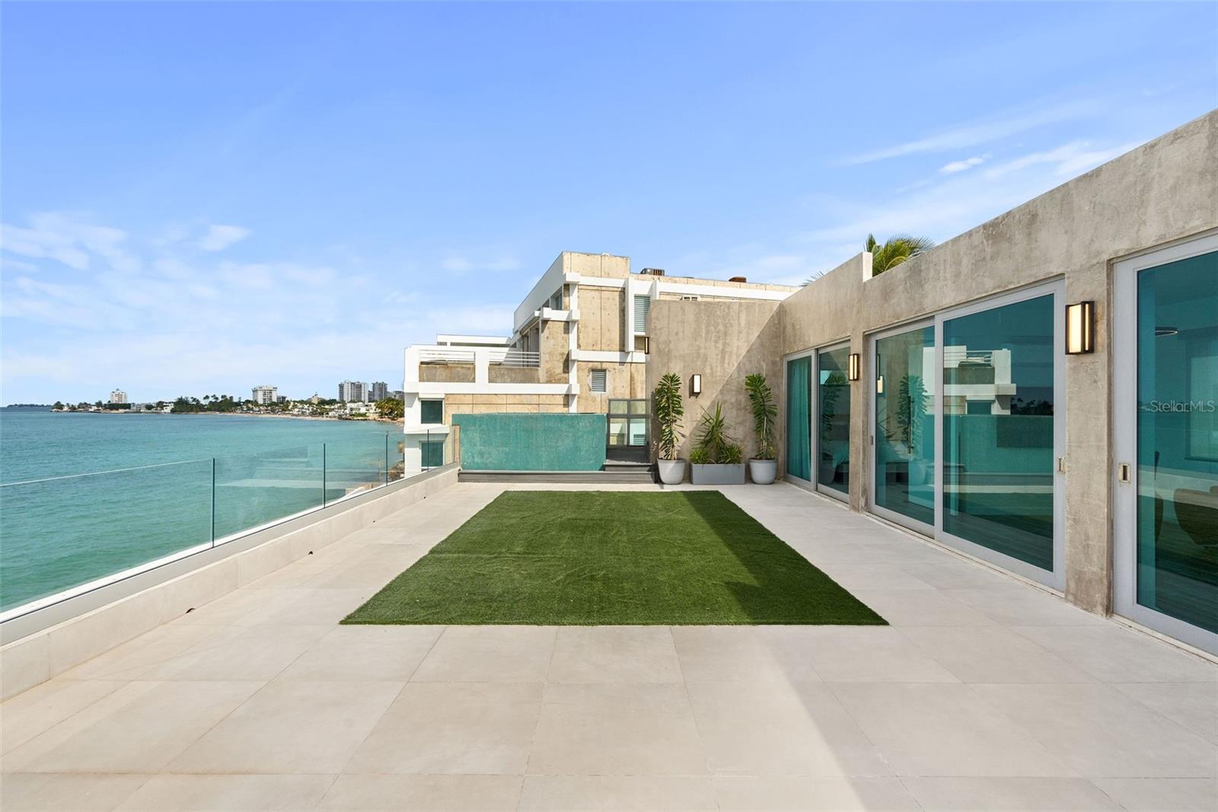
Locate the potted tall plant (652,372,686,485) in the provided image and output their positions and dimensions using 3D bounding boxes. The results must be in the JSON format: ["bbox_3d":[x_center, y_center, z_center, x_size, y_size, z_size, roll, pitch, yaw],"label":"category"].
[{"bbox_3d":[1.171,0.426,10.437,0.590,2.117,0.570,0,0,0],"label":"potted tall plant"}]

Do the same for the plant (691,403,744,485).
[{"bbox_3d":[2.093,0.709,10.466,1.030,1.558,0.600,0,0,0],"label":"plant"}]

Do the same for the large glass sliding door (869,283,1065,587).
[{"bbox_3d":[3.602,0.228,5.792,0.140,2.440,3.190,0,0,0],"label":"large glass sliding door"}]

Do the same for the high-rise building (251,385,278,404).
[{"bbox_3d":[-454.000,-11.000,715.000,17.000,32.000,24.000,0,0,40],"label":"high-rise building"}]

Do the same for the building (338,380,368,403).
[{"bbox_3d":[-373.000,-13.700,790.000,18.000,42.000,34.000,0,0,45],"label":"building"}]

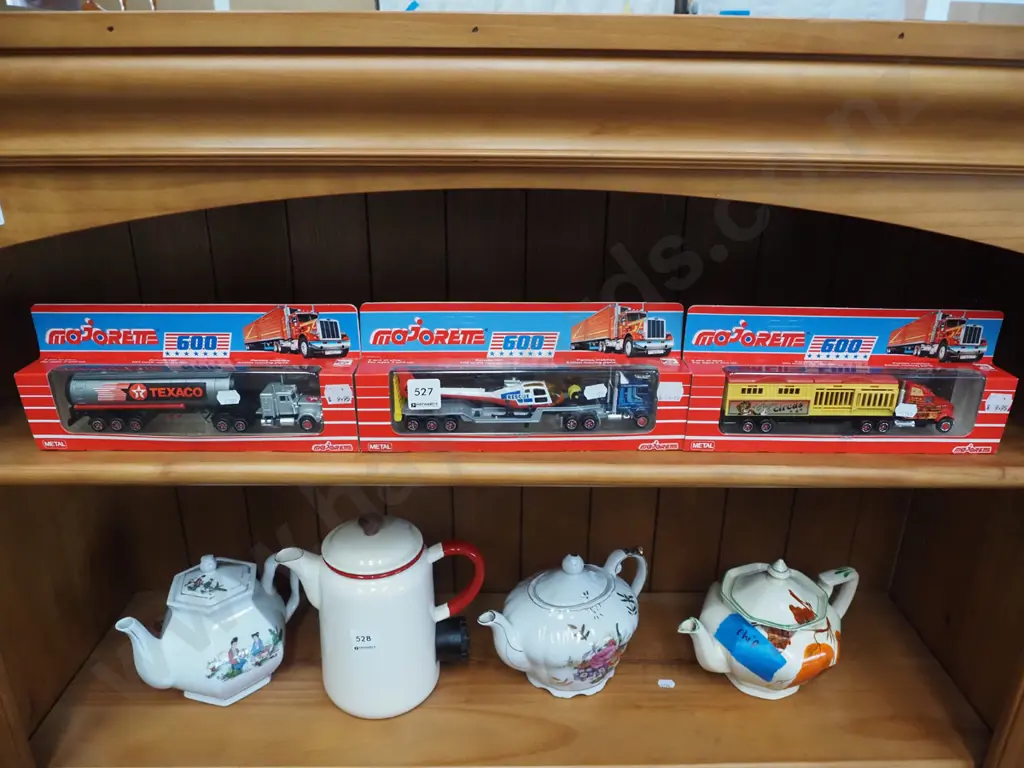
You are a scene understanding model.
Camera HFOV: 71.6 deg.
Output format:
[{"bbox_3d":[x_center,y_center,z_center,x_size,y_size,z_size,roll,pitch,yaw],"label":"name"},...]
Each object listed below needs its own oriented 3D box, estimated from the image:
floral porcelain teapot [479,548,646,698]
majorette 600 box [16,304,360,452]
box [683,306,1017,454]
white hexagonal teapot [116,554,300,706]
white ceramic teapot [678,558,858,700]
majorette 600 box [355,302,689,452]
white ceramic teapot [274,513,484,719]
[{"bbox_3d":[0.060,0.244,0.762,0.201,0.146,0.143,-10,24,-24],"label":"floral porcelain teapot"},{"bbox_3d":[-0.249,-0.005,0.563,0.255,0.112,0.037,0,22,-1],"label":"majorette 600 box"},{"bbox_3d":[0.255,-0.003,0.546,0.245,0.105,0.039,1,21,0],"label":"box"},{"bbox_3d":[-0.292,0.233,0.709,0.173,0.141,0.115,-18,28,-40],"label":"white hexagonal teapot"},{"bbox_3d":[0.276,0.247,0.757,0.226,0.147,0.142,-8,24,-20],"label":"white ceramic teapot"},{"bbox_3d":[0.009,-0.004,0.541,0.245,0.105,0.039,0,21,-2],"label":"majorette 600 box"},{"bbox_3d":[-0.123,0.212,0.696,0.197,0.193,0.112,-5,22,-14],"label":"white ceramic teapot"}]

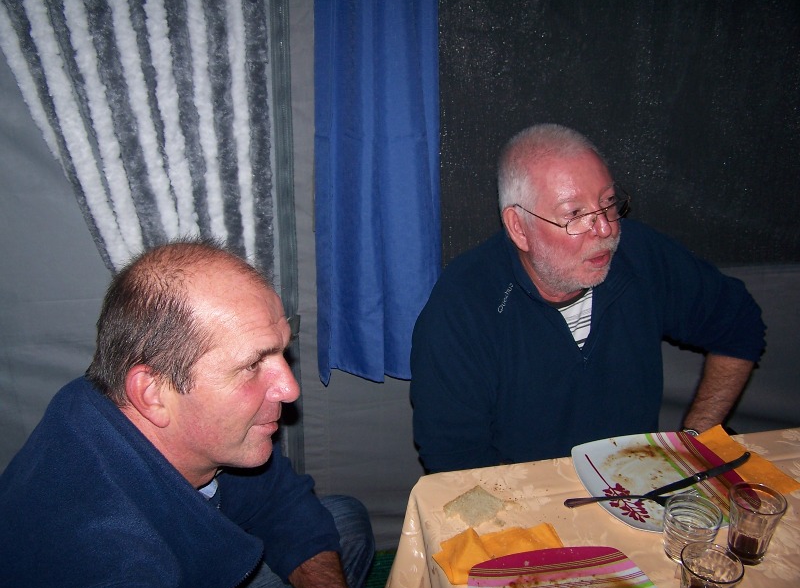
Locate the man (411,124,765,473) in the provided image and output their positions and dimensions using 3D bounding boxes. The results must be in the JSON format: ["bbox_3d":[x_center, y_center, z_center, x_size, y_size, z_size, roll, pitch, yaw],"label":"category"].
[{"bbox_3d":[0.307,0.331,1.449,0.620,1.200,0.720,-4,23,-17],"label":"man"}]

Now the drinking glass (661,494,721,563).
[{"bbox_3d":[0.369,0.302,1.117,0.071,0.066,0.071,3,21,0],"label":"drinking glass"}]

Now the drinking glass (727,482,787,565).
[{"bbox_3d":[0.448,0.296,1.116,0.069,0.086,0.069,3,21,0],"label":"drinking glass"}]

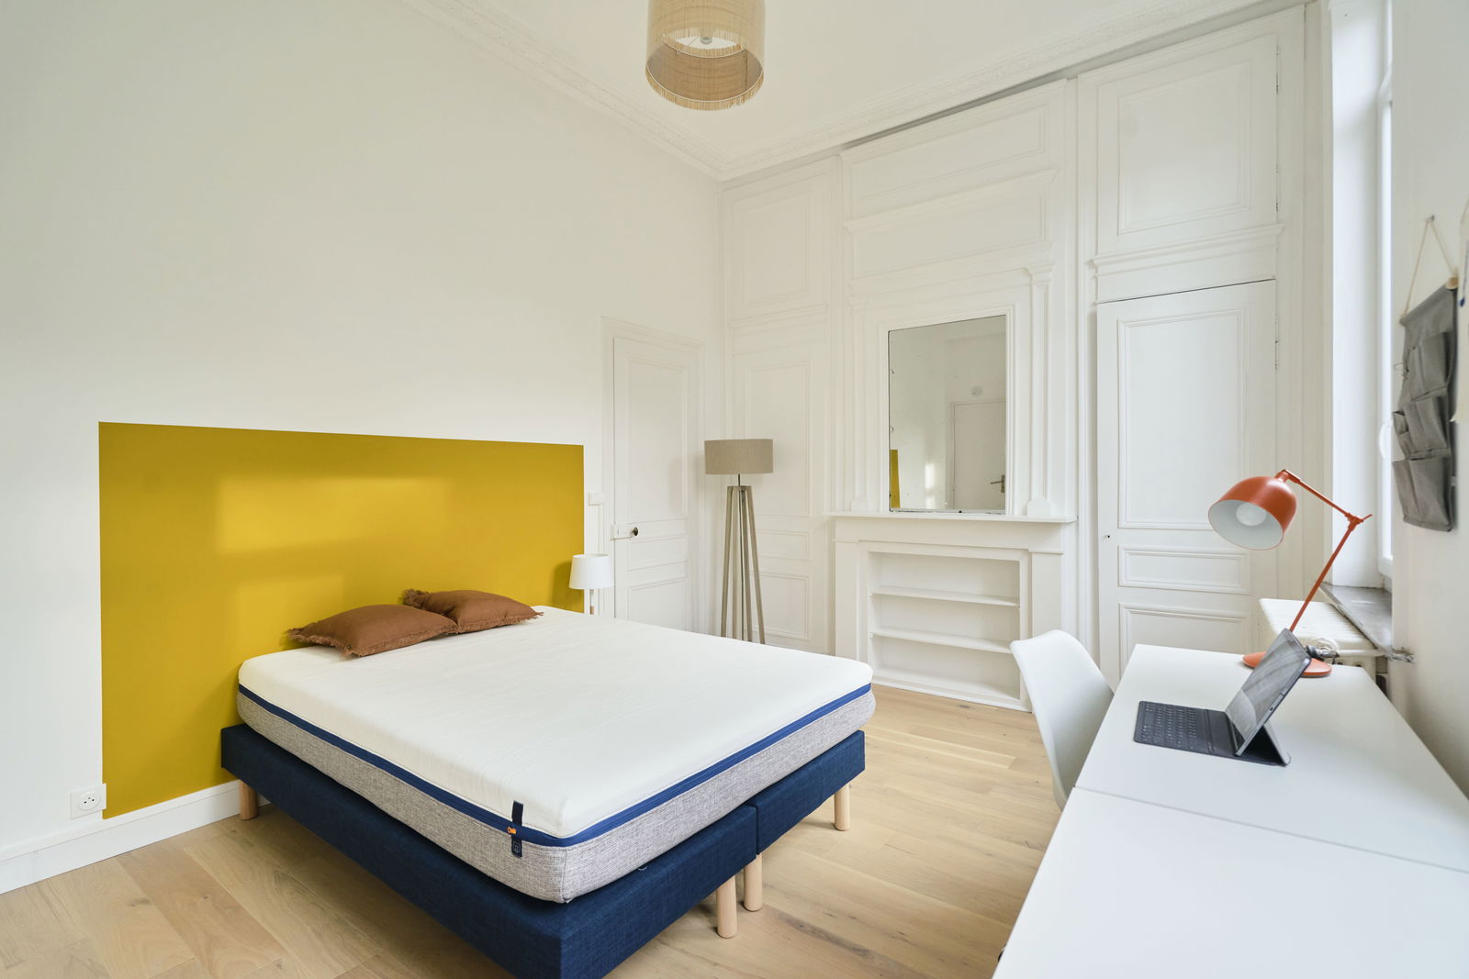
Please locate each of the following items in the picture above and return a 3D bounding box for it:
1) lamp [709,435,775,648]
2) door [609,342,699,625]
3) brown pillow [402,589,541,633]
[{"bbox_3d":[0.033,0.452,4.280,0.440,1.557,0.440,-1,0,0],"label":"lamp"},{"bbox_3d":[-0.498,0.151,4.286,0.060,2.168,0.759,-1,0,38],"label":"door"},{"bbox_3d":[-1.246,0.546,3.177,0.340,0.120,0.470,18,8,27],"label":"brown pillow"}]

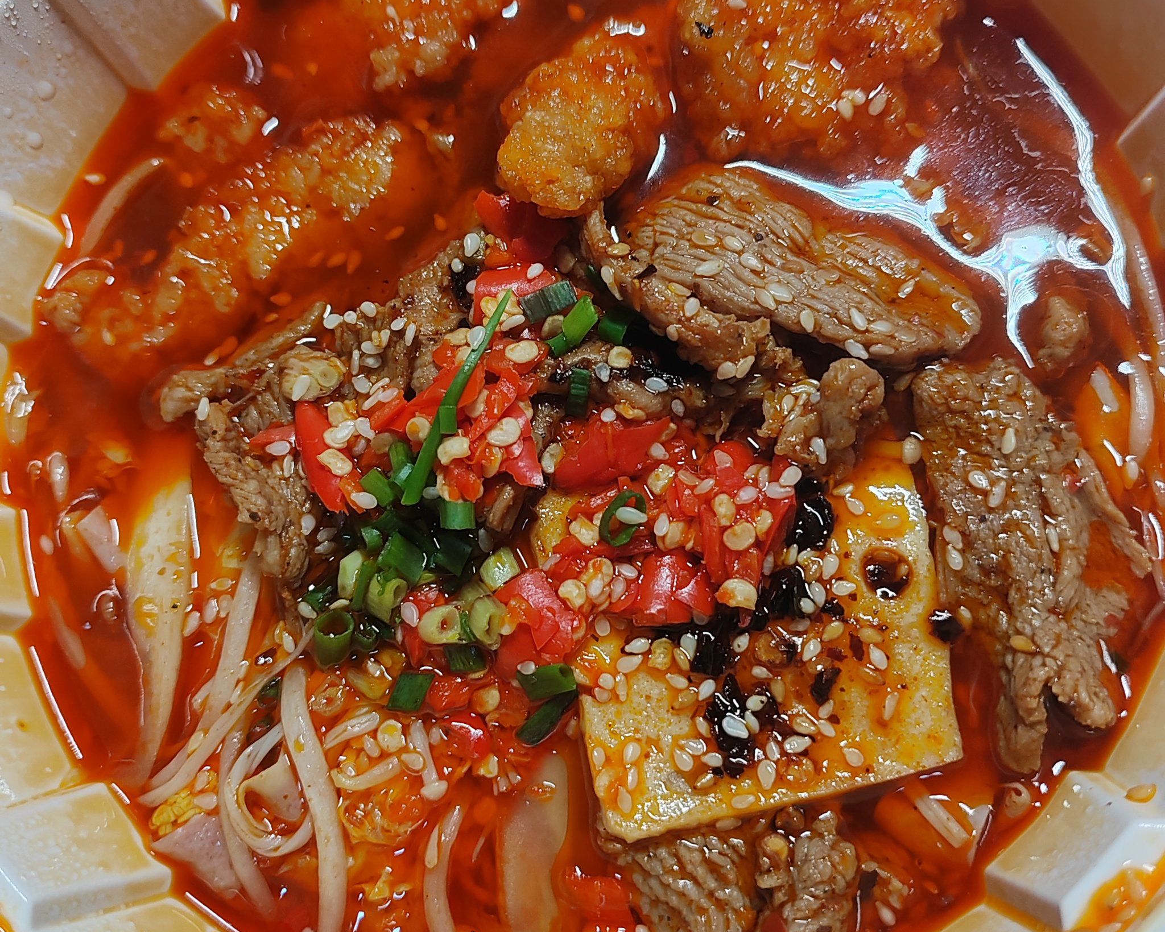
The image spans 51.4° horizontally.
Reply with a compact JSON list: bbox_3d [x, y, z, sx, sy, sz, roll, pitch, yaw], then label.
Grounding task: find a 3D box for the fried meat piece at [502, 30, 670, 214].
[{"bbox_3d":[0.000,-0.051,0.179,0.024,0.019,0.031,28,85,15],"label":"fried meat piece"}]

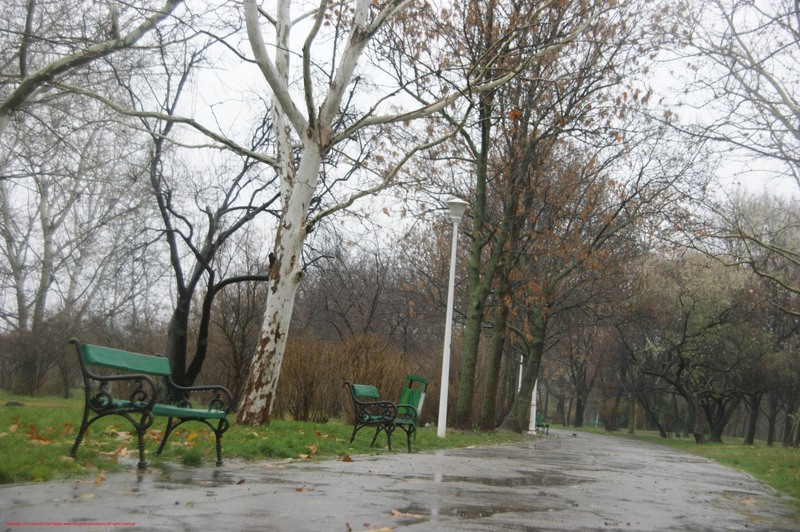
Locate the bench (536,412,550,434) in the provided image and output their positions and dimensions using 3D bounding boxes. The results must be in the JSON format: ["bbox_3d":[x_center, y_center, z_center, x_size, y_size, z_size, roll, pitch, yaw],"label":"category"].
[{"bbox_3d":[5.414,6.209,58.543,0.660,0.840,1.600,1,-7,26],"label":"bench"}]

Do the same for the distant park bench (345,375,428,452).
[{"bbox_3d":[-0.237,1.927,18.873,0.680,0.840,1.620,3,-6,10],"label":"distant park bench"}]

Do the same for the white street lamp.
[{"bbox_3d":[0.981,1.024,29.748,0.470,4.840,0.470,4,-6,0],"label":"white street lamp"}]

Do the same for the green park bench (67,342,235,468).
[{"bbox_3d":[-1.804,1.026,10.853,0.680,0.840,1.620,2,-6,13],"label":"green park bench"}]

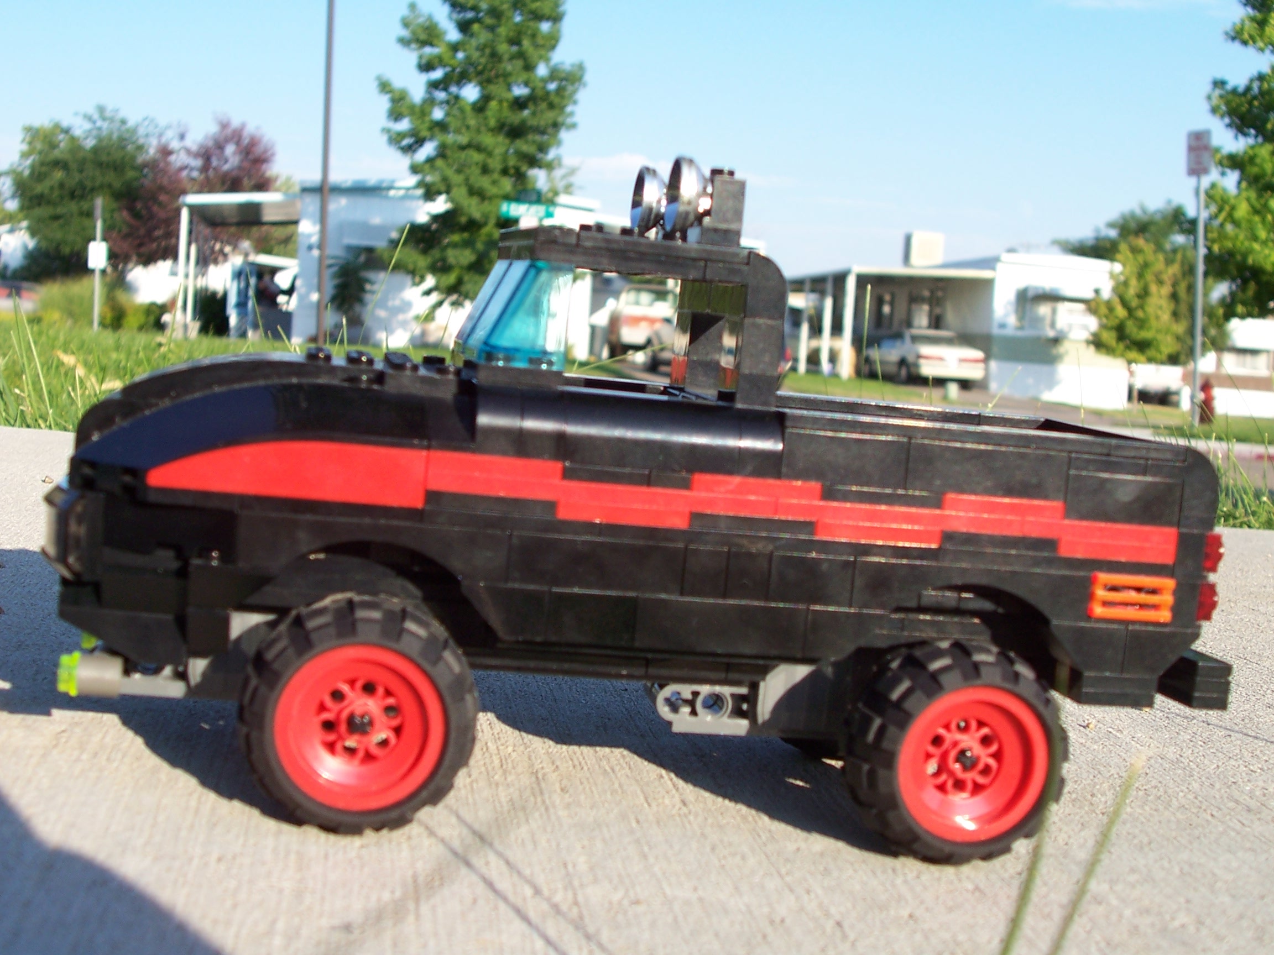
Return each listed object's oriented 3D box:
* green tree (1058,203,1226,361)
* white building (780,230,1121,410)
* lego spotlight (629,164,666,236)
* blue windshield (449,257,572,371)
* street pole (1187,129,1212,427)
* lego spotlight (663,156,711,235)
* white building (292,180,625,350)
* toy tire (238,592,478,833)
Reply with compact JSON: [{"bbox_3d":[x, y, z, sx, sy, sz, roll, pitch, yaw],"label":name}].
[{"bbox_3d":[12.626,-4.540,46.000,4.200,4.700,4.000,3,5,0],"label":"green tree"},{"bbox_3d":[8.685,-4.452,52.975,7.200,3.700,12.000,3,5,-2],"label":"white building"},{"bbox_3d":[0.004,-0.056,0.371,0.007,0.015,0.015,5,6,-12],"label":"lego spotlight"},{"bbox_3d":[-0.025,-0.032,0.353,0.016,0.019,0.048,5,6,-12],"label":"blue windshield"},{"bbox_3d":[5.796,-2.055,19.000,0.060,3.050,0.305,-1,6,-37],"label":"street pole"},{"bbox_3d":[0.010,-0.053,0.346,0.007,0.015,0.015,5,6,-12],"label":"lego spotlight"},{"bbox_3d":[-4.513,-4.948,43.939,6.600,3.600,10.000,2,5,-8],"label":"white building"},{"bbox_3d":[-0.051,0.043,0.338,0.042,0.042,0.024,5,6,-12],"label":"toy tire"}]

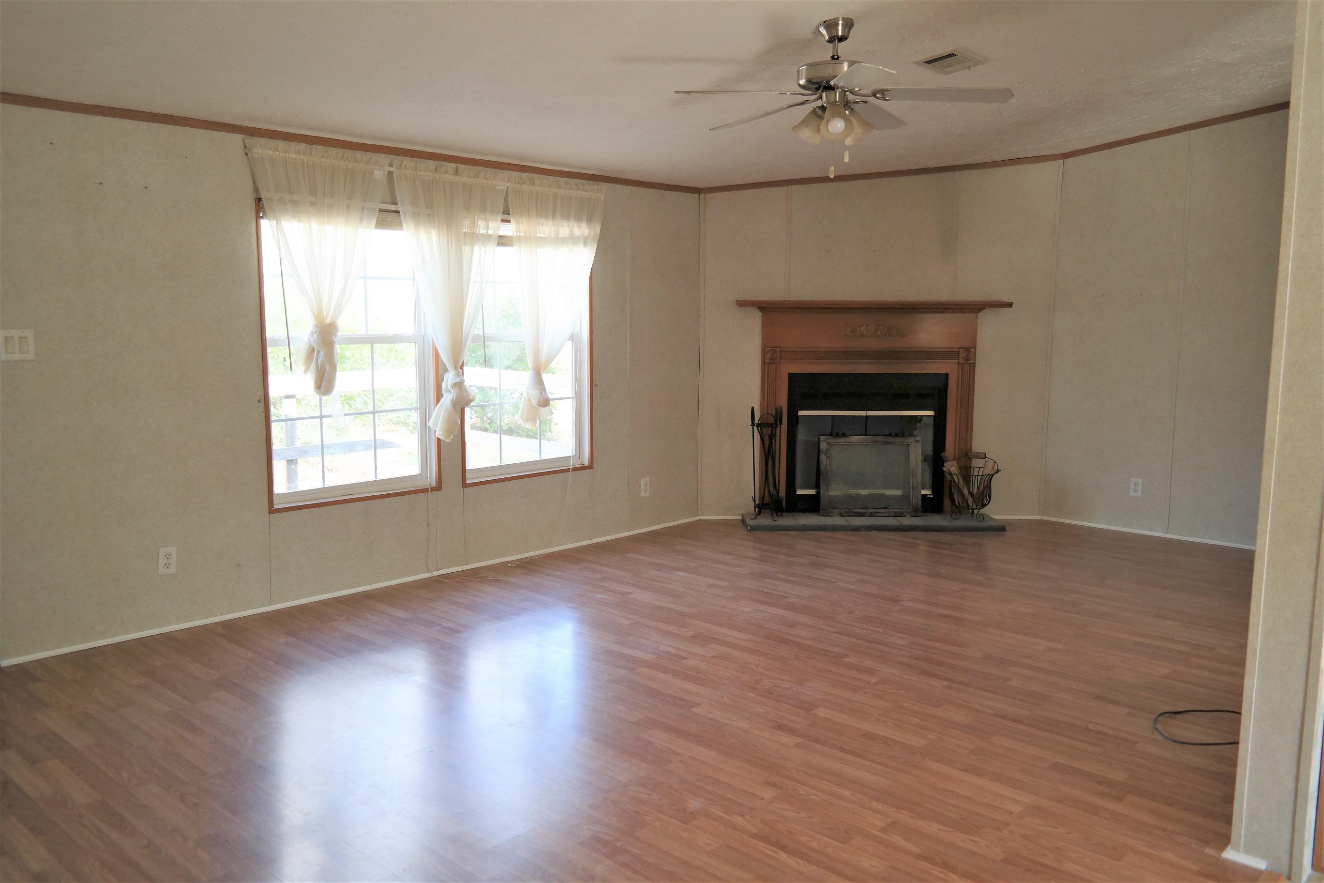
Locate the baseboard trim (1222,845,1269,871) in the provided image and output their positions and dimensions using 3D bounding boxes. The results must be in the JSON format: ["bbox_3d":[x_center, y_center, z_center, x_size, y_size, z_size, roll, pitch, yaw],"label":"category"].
[{"bbox_3d":[1.435,1.025,2.445,0.096,0.025,0.015,7,10,44],"label":"baseboard trim"}]

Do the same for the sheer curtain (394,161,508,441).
[{"bbox_3d":[-1.035,-0.680,5.011,0.100,1.355,0.660,7,10,44],"label":"sheer curtain"}]

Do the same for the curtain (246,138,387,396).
[{"bbox_3d":[-1.517,-0.759,4.511,0.100,1.095,0.660,7,10,44],"label":"curtain"}]

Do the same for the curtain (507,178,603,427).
[{"bbox_3d":[-0.566,-0.749,5.478,0.100,1.313,0.680,7,10,44],"label":"curtain"}]

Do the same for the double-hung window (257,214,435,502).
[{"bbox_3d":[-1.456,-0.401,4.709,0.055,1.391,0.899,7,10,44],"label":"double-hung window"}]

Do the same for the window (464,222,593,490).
[{"bbox_3d":[-0.742,-0.496,5.451,0.095,1.370,0.880,7,10,44],"label":"window"}]

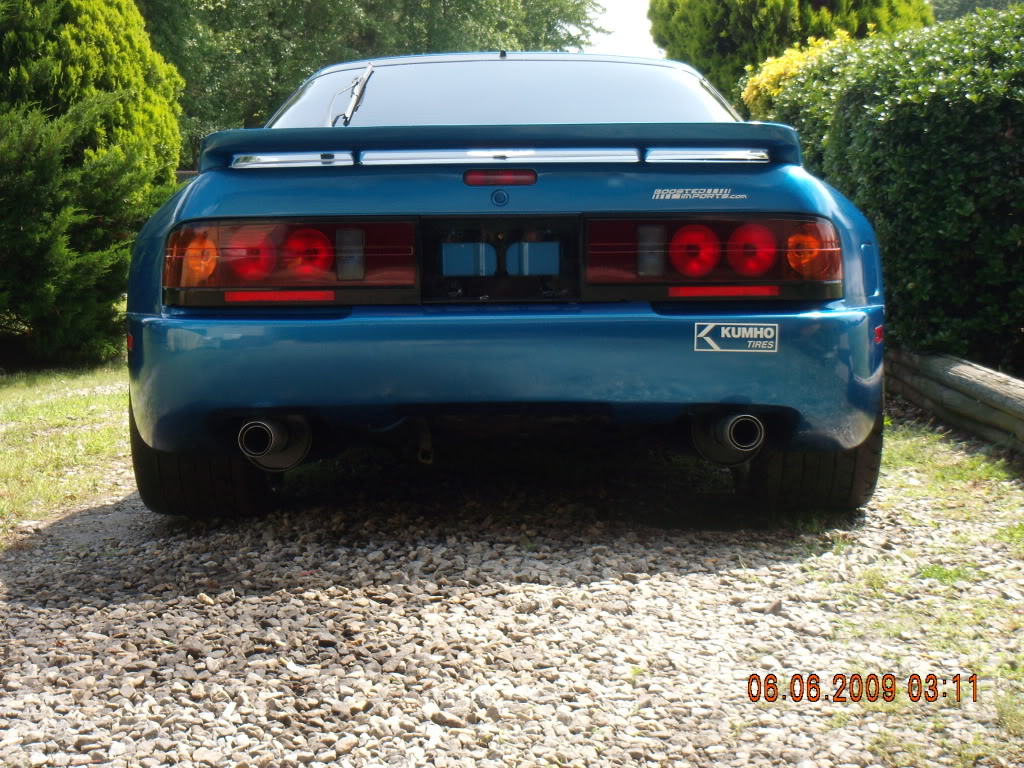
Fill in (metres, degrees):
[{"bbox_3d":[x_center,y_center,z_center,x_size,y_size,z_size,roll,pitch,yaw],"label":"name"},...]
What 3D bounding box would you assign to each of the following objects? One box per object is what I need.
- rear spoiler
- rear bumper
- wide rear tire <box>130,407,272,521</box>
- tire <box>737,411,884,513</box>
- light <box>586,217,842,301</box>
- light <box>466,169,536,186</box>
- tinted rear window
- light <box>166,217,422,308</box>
[{"bbox_3d":[-0.026,-0.536,4.007,1.360,0.110,0.250,0,10,0],"label":"rear spoiler"},{"bbox_3d":[-0.018,-0.036,4.052,1.790,0.350,0.520,0,10,0],"label":"rear bumper"},{"bbox_3d":[-0.800,0.029,4.742,0.300,0.635,0.635,0,10,0],"label":"wide rear tire"},{"bbox_3d":[0.775,0.016,4.742,0.300,0.635,0.635,0,10,0],"label":"tire"},{"bbox_3d":[0.446,-0.272,3.896,0.565,0.188,0.130,0,10,0],"label":"light"},{"bbox_3d":[-0.029,-0.447,3.860,0.160,0.042,0.040,0,10,0],"label":"light"},{"bbox_3d":[-0.028,-0.712,4.616,1.190,0.120,0.970,0,25,0],"label":"tinted rear window"},{"bbox_3d":[-0.490,-0.265,3.896,0.565,0.188,0.130,0,10,0],"label":"light"}]

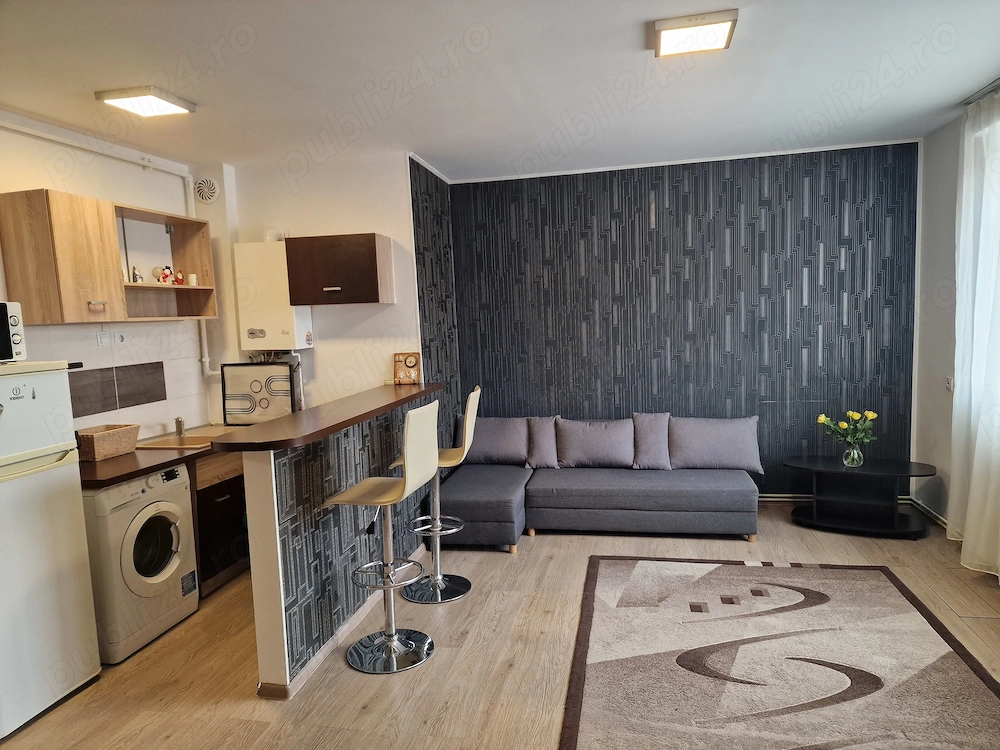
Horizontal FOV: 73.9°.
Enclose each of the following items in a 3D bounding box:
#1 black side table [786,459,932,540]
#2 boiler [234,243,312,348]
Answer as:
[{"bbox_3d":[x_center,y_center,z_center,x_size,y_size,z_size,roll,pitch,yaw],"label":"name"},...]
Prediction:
[{"bbox_3d":[2.396,0.811,4.474,0.900,0.424,0.420,1,6,28],"label":"black side table"},{"bbox_3d":[-1.562,-0.541,4.596,0.407,0.732,0.238,-1,5,12],"label":"boiler"}]

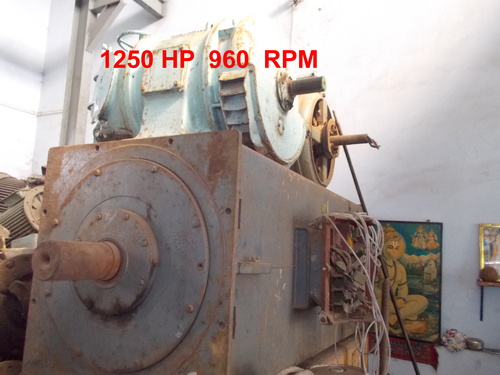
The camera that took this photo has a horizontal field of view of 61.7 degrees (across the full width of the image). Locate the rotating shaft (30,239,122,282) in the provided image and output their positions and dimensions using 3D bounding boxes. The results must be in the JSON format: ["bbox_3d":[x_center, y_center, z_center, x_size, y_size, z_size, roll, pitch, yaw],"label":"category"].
[{"bbox_3d":[-0.666,0.286,1.629,0.150,0.150,0.289,-2,-10,26],"label":"rotating shaft"}]

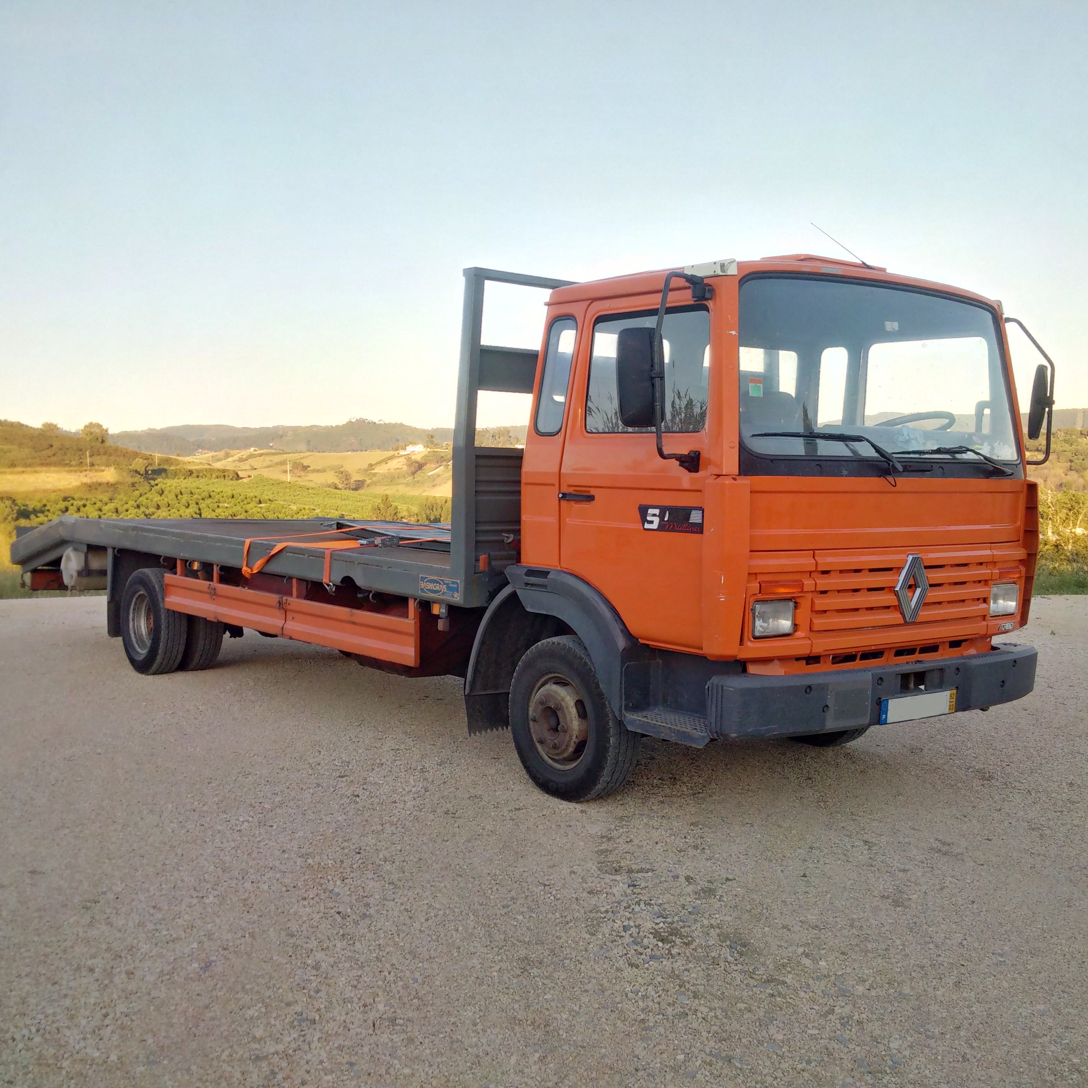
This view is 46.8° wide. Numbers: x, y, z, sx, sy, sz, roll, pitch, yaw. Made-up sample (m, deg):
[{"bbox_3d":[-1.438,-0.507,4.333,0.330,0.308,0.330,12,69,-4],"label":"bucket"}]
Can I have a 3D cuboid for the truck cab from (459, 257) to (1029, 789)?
[{"bbox_3d":[1.122,-0.048,6.310,2.260,2.480,1.920,-1,4,-37],"label":"truck cab"}]

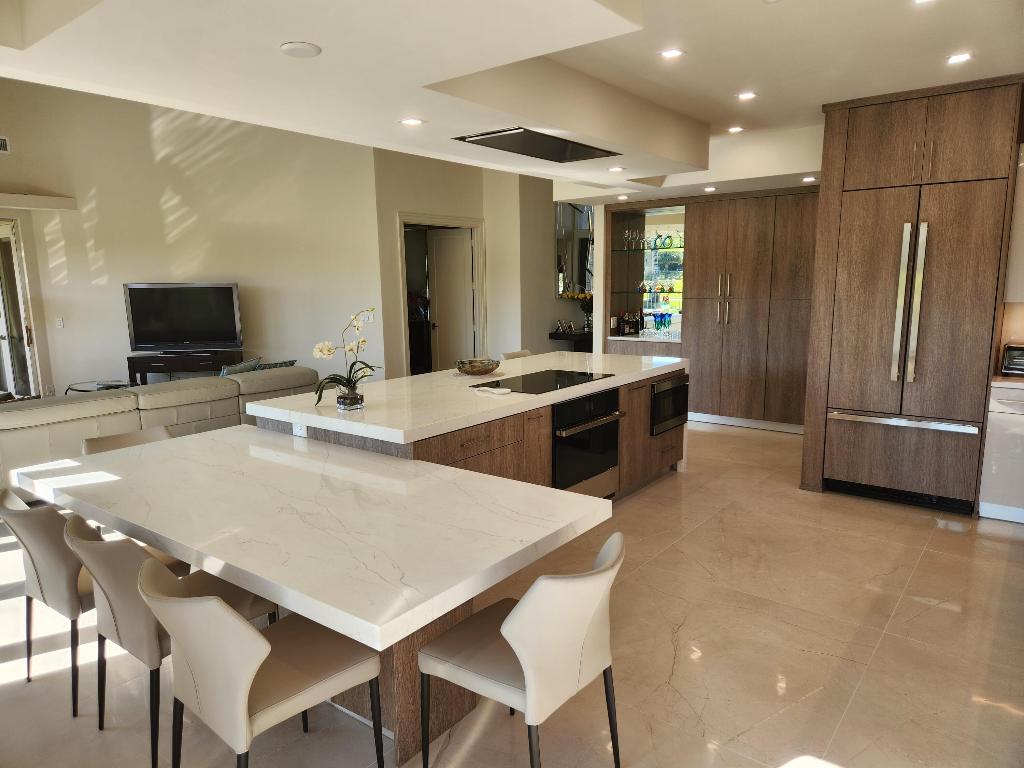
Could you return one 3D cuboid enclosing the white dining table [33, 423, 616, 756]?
[{"bbox_3d":[-0.891,0.768,2.710,2.312,0.774,1.075,6,11,37],"label":"white dining table"}]

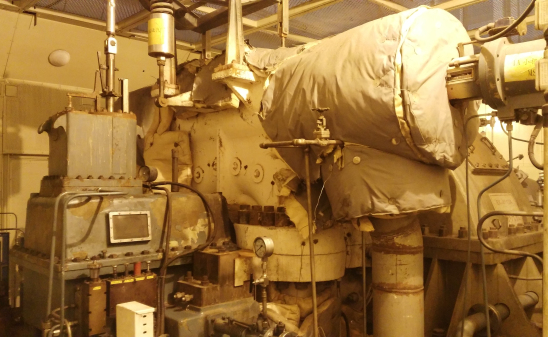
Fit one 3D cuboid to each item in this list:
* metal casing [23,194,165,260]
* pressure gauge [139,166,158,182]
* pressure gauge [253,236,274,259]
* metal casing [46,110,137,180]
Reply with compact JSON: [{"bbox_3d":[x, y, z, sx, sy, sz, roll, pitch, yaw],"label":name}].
[{"bbox_3d":[-1.198,0.352,2.940,0.600,0.370,0.770,2,-2,-44],"label":"metal casing"},{"bbox_3d":[-0.798,0.038,2.830,0.100,0.100,0.060,-1,-2,33],"label":"pressure gauge"},{"bbox_3d":[-0.050,0.373,2.100,0.048,0.100,0.100,1,-2,-40],"label":"pressure gauge"},{"bbox_3d":[-1.155,-0.126,2.849,0.425,0.400,0.320,2,-2,-44],"label":"metal casing"}]

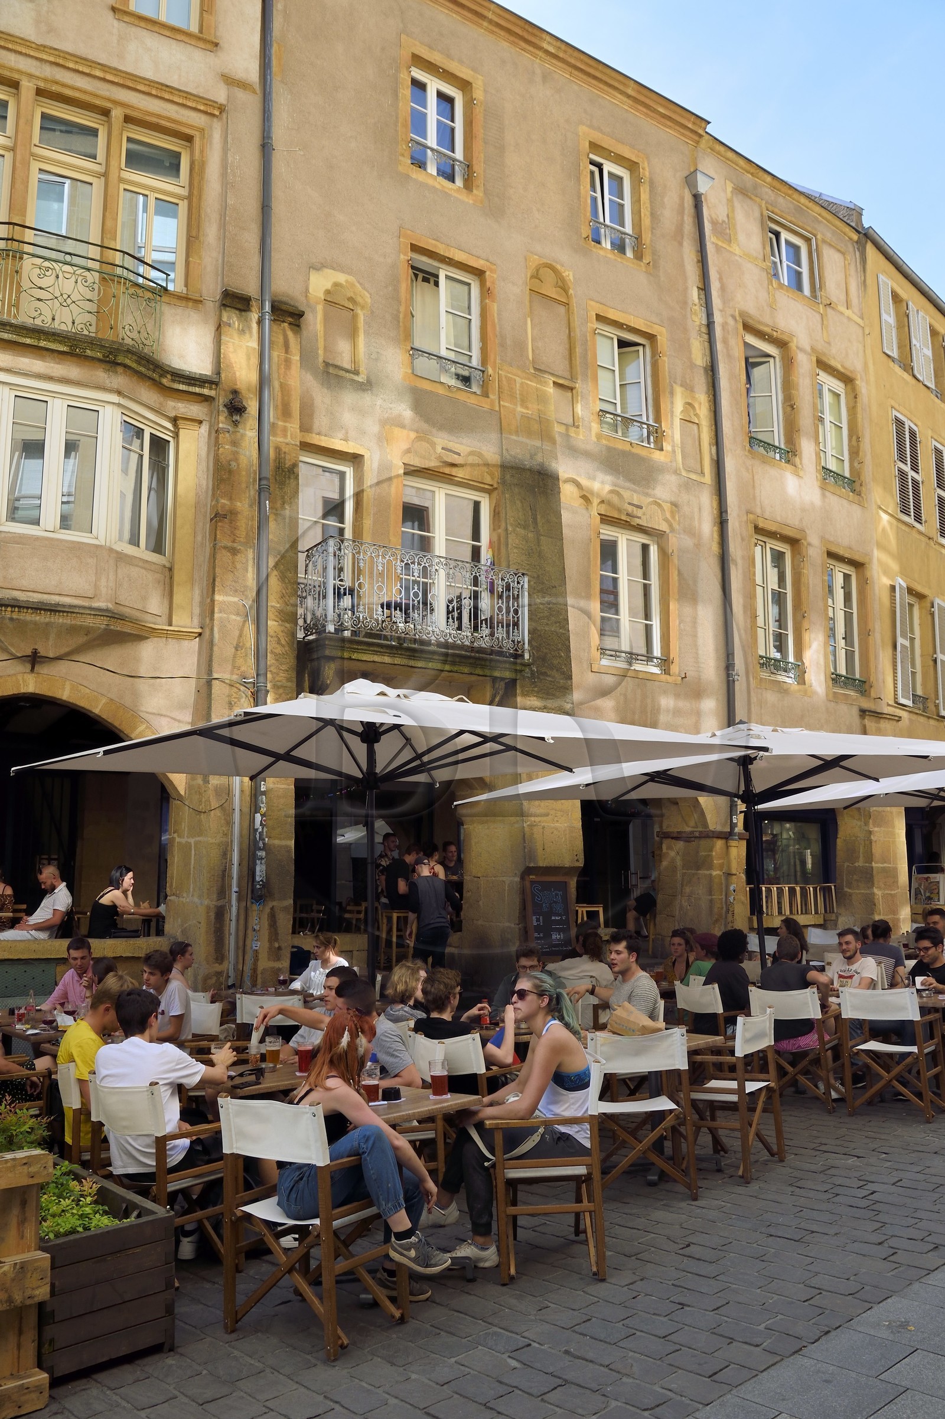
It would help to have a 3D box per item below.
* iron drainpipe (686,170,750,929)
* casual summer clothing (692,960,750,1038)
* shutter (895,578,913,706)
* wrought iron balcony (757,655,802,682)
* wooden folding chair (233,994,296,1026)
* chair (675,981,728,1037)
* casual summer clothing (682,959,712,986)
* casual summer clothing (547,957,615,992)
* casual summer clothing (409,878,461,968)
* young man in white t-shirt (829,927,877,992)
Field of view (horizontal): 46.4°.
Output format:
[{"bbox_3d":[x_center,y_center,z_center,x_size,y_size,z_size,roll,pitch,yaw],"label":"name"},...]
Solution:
[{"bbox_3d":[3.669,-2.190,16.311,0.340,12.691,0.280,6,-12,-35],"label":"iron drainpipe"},{"bbox_3d":[2.000,2.310,8.830,0.280,0.600,0.440,5,-12,-30],"label":"casual summer clothing"},{"bbox_3d":[6.932,-1.076,17.700,0.050,2.050,0.550,-8,-12,37],"label":"shutter"},{"bbox_3d":[4.273,-0.563,15.344,1.000,0.280,0.090,6,-13,-37],"label":"wrought iron balcony"},{"bbox_3d":[-1.570,2.640,8.600,0.560,0.870,0.480,-1,-9,3],"label":"wooden folding chair"},{"bbox_3d":[1.961,2.541,8.542,0.513,0.865,0.575,2,-11,-26],"label":"chair"},{"bbox_3d":[1.910,2.297,9.200,0.420,0.480,0.300,8,-13,-44],"label":"casual summer clothing"},{"bbox_3d":[0.794,2.088,8.100,0.470,0.580,0.320,-5,-10,22],"label":"casual summer clothing"},{"bbox_3d":[-0.486,2.806,14.000,0.620,1.380,0.380,0,-9,-5],"label":"casual summer clothing"},{"bbox_3d":[2.906,2.296,8.397,0.550,1.227,0.800,-10,-12,37],"label":"young man in white t-shirt"}]

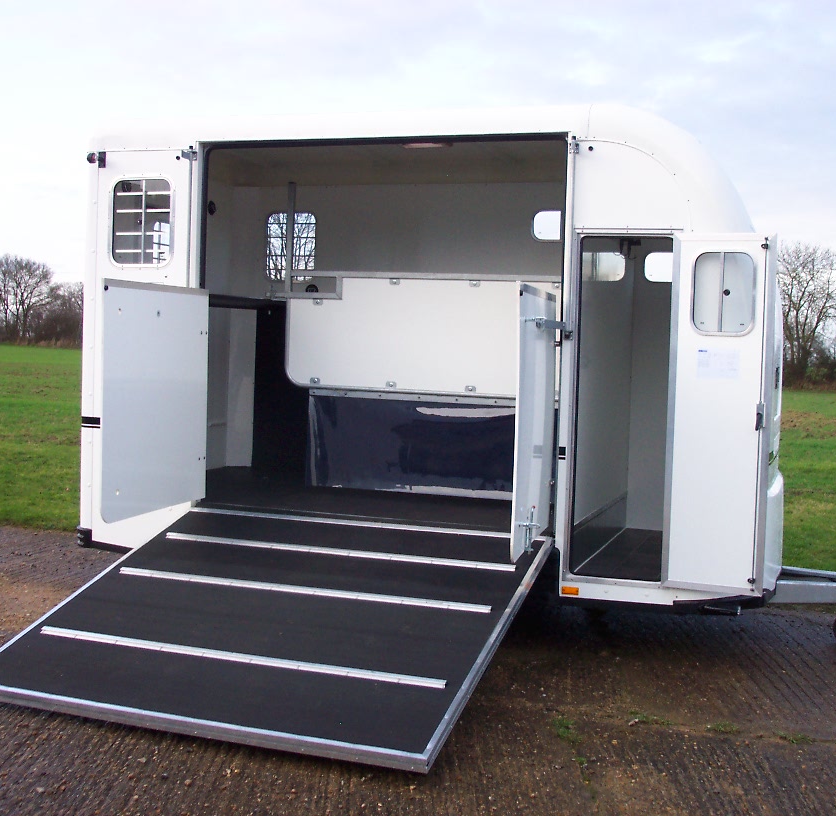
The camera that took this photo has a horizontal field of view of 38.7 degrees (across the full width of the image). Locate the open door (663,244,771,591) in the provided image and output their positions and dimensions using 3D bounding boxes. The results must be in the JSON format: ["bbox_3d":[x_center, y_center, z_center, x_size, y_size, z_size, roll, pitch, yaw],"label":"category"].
[{"bbox_3d":[1.533,0.034,6.096,0.511,1.831,0.045,3,4,24],"label":"open door"}]

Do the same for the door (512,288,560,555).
[{"bbox_3d":[0.579,0.050,5.939,0.035,1.276,1.087,3,4,15],"label":"door"}]

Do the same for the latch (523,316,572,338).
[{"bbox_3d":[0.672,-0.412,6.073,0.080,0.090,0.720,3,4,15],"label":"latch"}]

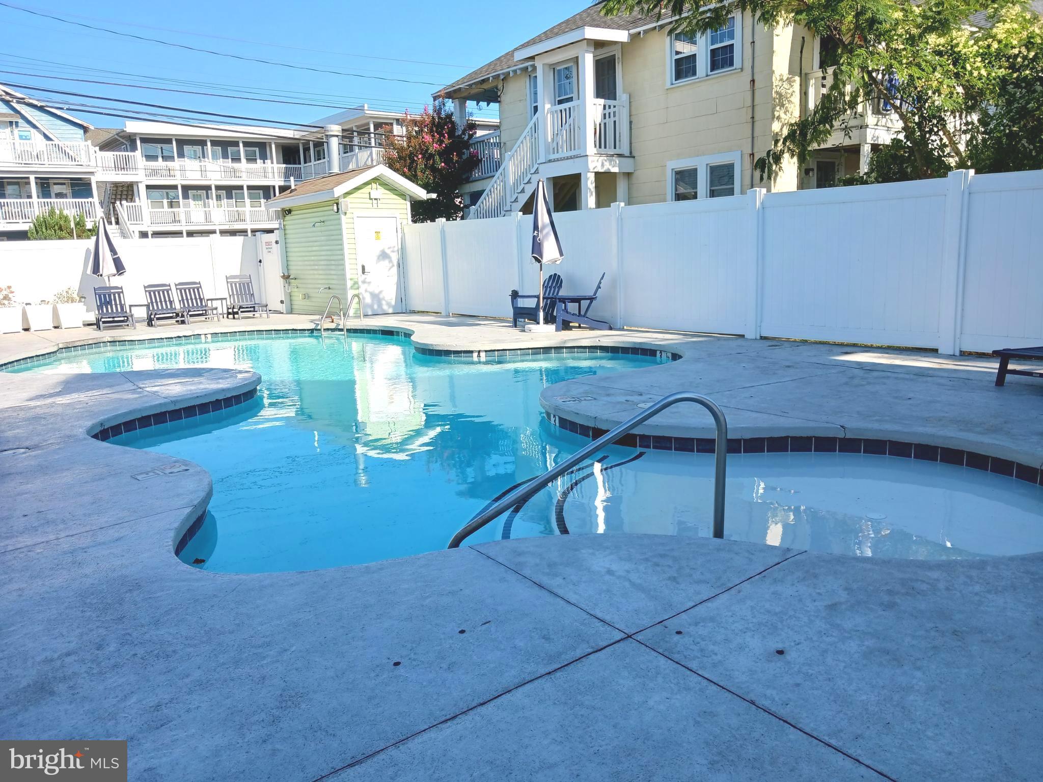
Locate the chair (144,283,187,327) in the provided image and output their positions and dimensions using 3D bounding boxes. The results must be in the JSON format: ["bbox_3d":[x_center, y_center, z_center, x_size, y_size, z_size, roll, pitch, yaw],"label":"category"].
[{"bbox_3d":[-7.309,-1.805,16.687,0.670,0.840,1.500,-8,11,-30],"label":"chair"}]

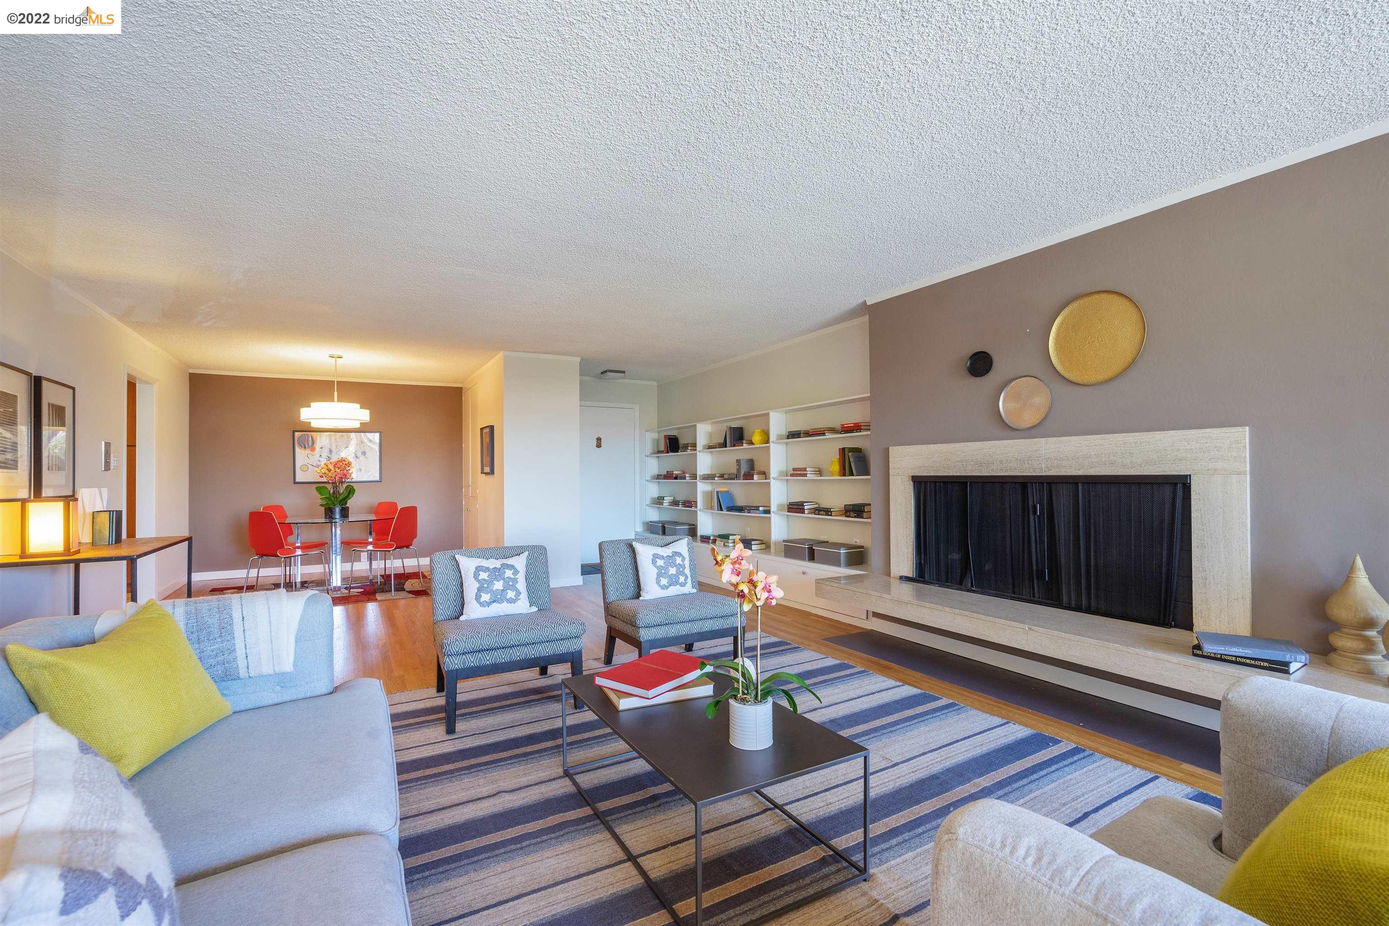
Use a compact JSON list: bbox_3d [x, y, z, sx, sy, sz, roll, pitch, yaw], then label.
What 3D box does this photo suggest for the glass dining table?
[{"bbox_3d":[-3.703,0.954,6.418,1.140,0.745,1.140,0,-1,-30],"label":"glass dining table"}]

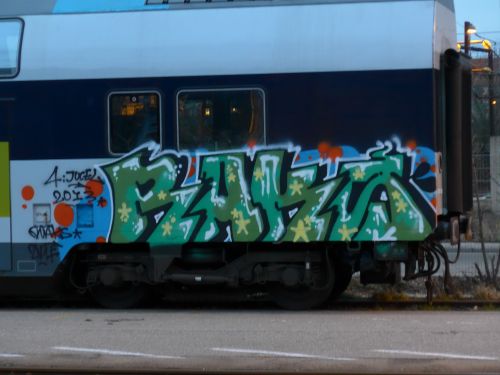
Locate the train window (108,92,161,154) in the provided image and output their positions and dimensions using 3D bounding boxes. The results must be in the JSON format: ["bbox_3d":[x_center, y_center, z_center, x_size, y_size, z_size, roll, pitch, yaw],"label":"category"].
[{"bbox_3d":[-1.502,-0.848,22.294,0.728,0.832,0.080,-1,1,13],"label":"train window"}]

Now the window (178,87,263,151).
[{"bbox_3d":[-0.364,-0.868,22.040,1.179,0.829,0.080,-1,1,13],"label":"window"}]

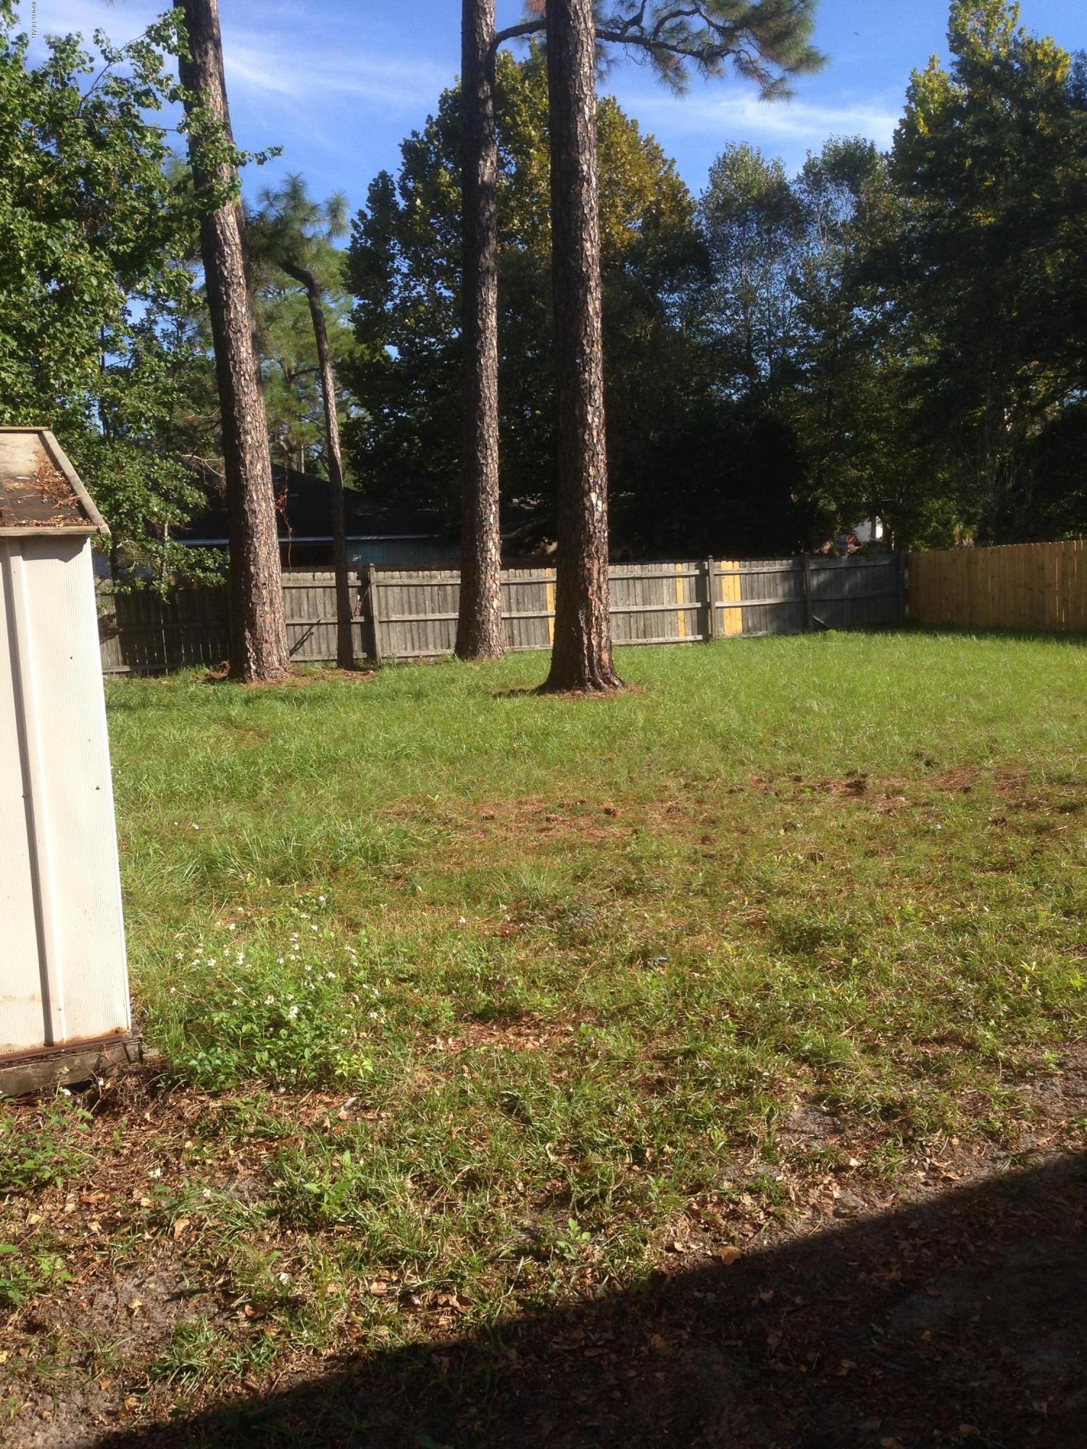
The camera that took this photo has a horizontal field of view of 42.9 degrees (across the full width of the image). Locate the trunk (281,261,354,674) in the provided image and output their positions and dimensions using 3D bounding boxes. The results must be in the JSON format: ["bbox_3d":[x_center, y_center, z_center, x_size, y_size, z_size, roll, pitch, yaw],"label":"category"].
[{"bbox_3d":[-3.845,-4.393,23.625,0.779,6.932,0.500,-4,6,-8],"label":"trunk"}]

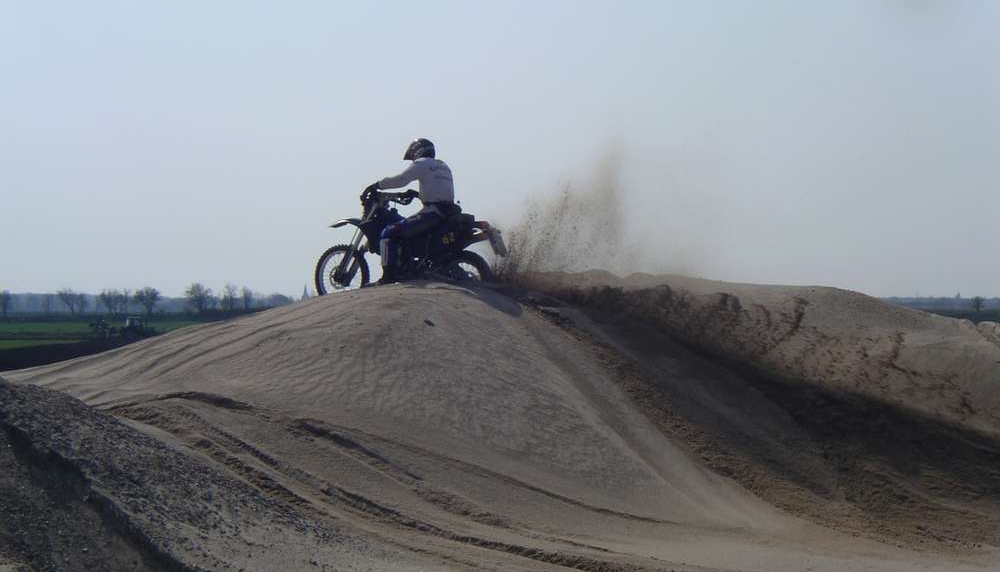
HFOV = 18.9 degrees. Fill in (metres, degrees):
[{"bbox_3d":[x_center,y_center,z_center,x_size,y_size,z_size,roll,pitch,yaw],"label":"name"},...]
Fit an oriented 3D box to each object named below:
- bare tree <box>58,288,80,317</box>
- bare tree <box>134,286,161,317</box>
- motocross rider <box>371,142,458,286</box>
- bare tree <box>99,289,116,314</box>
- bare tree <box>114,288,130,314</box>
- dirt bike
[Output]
[{"bbox_3d":[-100.536,3.611,700.000,5.590,6.520,5.420,0,0,0],"label":"bare tree"},{"bbox_3d":[-82.130,3.611,700.000,6.060,7.460,5.880,0,0,0],"label":"bare tree"},{"bbox_3d":[-0.878,-0.773,31.600,0.800,1.550,0.760,0,0,31],"label":"motocross rider"},{"bbox_3d":[-91.449,3.611,700.000,4.190,5.590,4.070,0,0,0],"label":"bare tree"},{"bbox_3d":[-87.954,3.611,700.000,3.730,6.520,3.620,0,0,0],"label":"bare tree"},{"bbox_3d":[-0.931,-0.379,31.600,2.220,1.280,0.820,2,1,31],"label":"dirt bike"}]

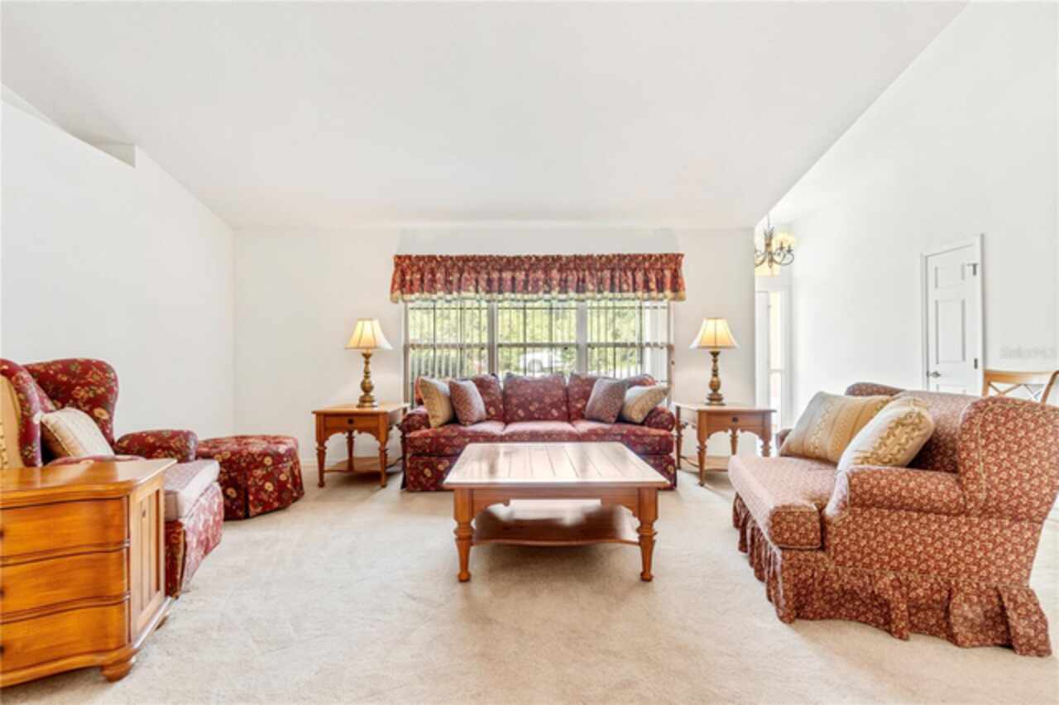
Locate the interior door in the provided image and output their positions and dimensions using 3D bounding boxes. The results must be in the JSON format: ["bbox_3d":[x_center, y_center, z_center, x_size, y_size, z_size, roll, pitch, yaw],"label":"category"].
[{"bbox_3d":[3.816,0.087,3.967,0.050,2.040,0.480,0,-1,-1],"label":"interior door"}]

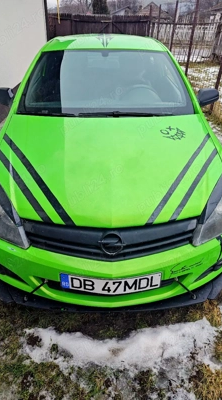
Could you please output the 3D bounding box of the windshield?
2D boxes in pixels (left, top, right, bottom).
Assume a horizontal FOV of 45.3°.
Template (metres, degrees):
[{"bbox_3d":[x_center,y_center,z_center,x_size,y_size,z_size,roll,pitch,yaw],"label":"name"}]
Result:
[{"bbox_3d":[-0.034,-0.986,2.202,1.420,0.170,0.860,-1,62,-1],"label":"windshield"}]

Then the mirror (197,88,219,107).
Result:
[{"bbox_3d":[0.876,-0.930,2.412,0.230,0.170,0.140,-1,33,-1],"label":"mirror"}]

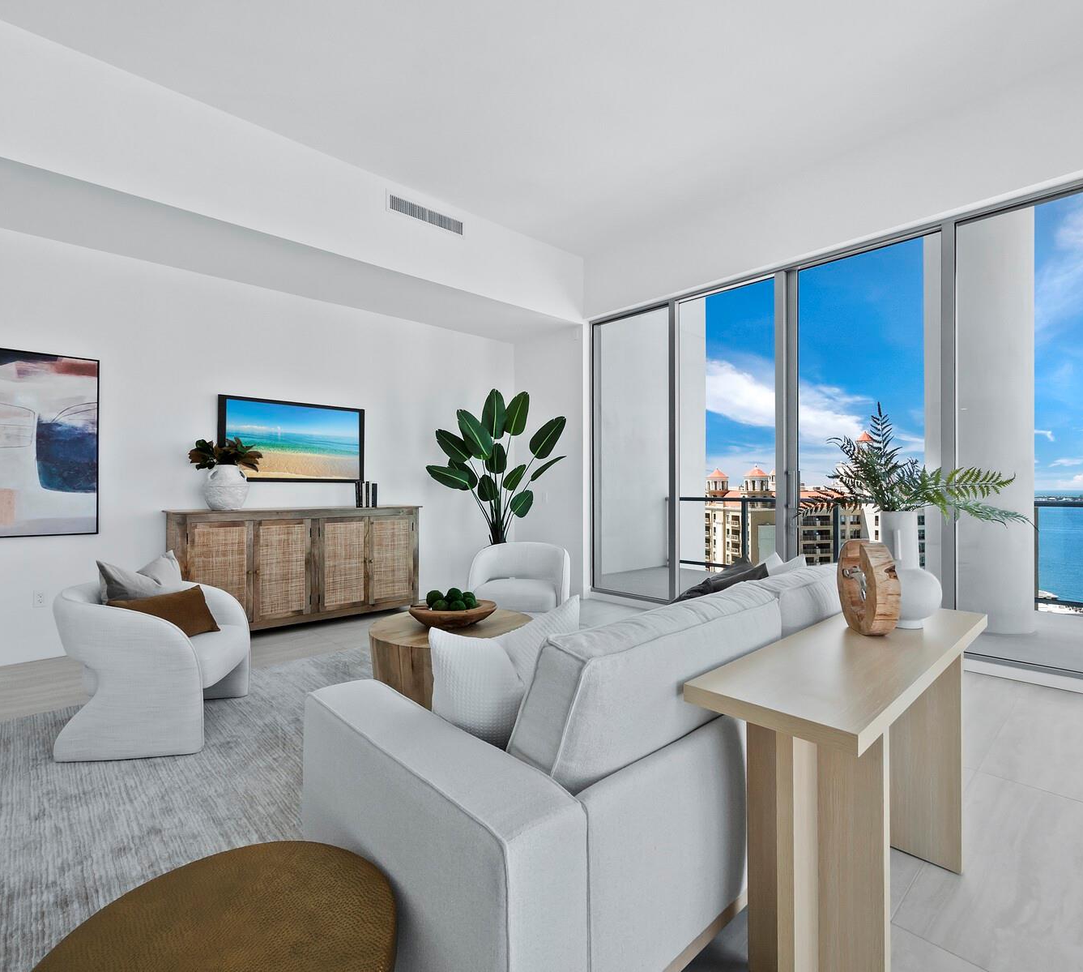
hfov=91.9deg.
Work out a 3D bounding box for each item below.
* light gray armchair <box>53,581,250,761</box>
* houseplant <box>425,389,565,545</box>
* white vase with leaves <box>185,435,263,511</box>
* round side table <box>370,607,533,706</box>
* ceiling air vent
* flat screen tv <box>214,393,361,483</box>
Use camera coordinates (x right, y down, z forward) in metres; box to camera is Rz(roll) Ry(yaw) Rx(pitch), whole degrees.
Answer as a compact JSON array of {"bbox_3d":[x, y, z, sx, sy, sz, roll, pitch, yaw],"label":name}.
[{"bbox_3d":[-2.002,0.872,2.679,0.730,0.715,0.730,0,0,-12],"label":"light gray armchair"},{"bbox_3d":[-0.475,0.126,5.400,1.380,2.223,1.200,0,0,0],"label":"houseplant"},{"bbox_3d":[-2.583,-0.090,4.280,0.600,0.614,0.520,0,0,-43],"label":"white vase with leaves"},{"bbox_3d":[-0.493,1.025,3.086,0.930,0.410,0.930,0,0,0],"label":"round side table"},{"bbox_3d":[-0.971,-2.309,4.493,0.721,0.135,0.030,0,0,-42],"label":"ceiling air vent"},{"bbox_3d":[-2.278,-0.400,4.886,1.277,0.746,0.060,0,0,-43],"label":"flat screen tv"}]

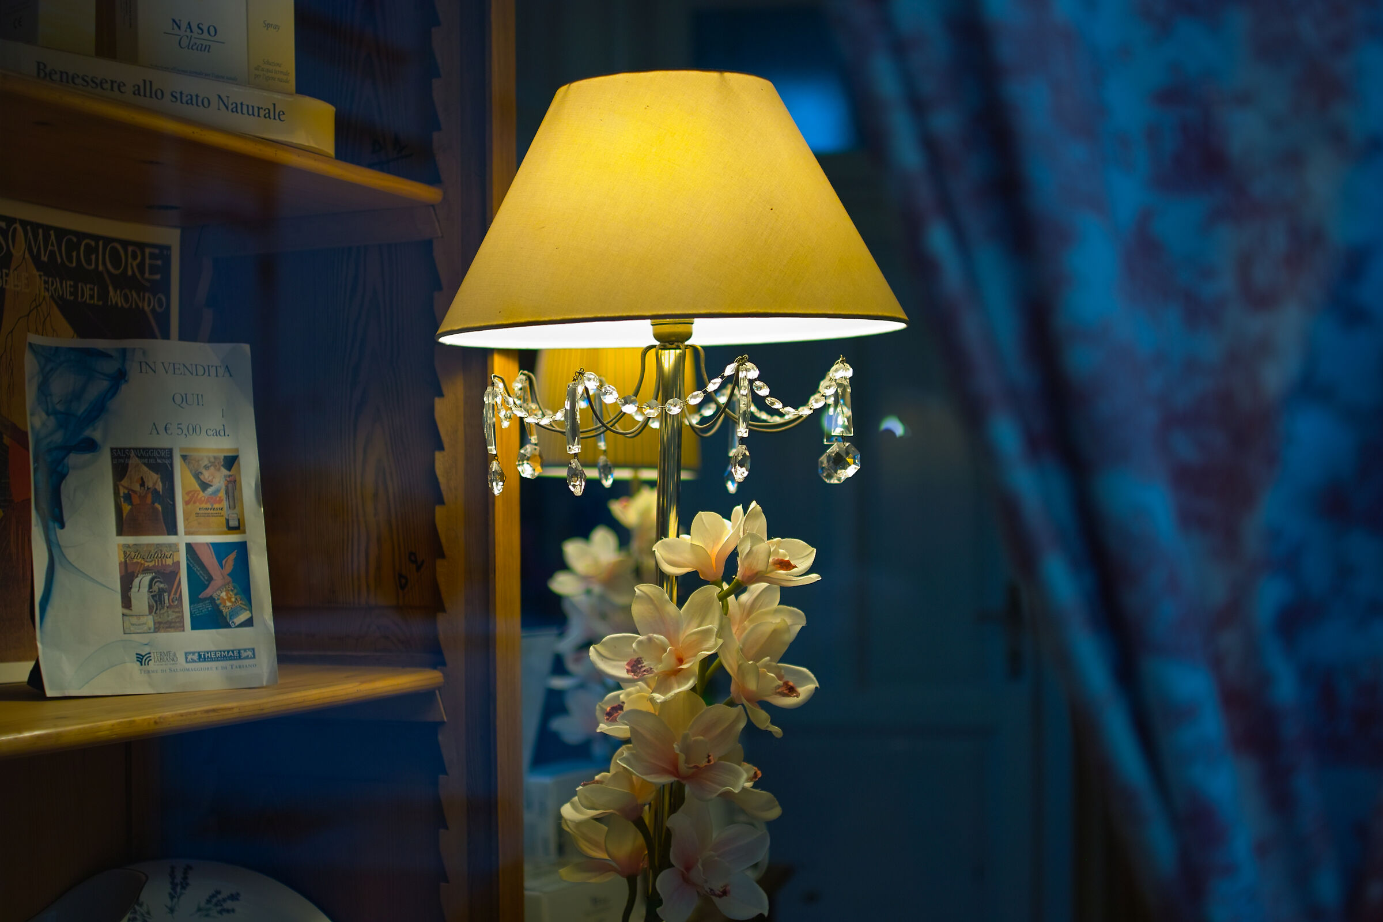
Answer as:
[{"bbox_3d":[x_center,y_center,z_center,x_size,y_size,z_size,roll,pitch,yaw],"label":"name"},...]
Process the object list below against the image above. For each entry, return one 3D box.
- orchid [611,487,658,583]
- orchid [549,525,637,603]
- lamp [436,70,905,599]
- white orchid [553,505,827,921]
[{"bbox_3d":[-0.064,0.087,2.360,0.085,0.115,0.085,0,-1,17],"label":"orchid"},{"bbox_3d":[-0.116,0.126,2.350,0.110,0.098,0.085,0,-1,14],"label":"orchid"},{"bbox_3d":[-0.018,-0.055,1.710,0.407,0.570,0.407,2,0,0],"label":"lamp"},{"bbox_3d":[-0.003,0.218,1.690,0.230,0.370,0.200,0,-1,0],"label":"white orchid"}]

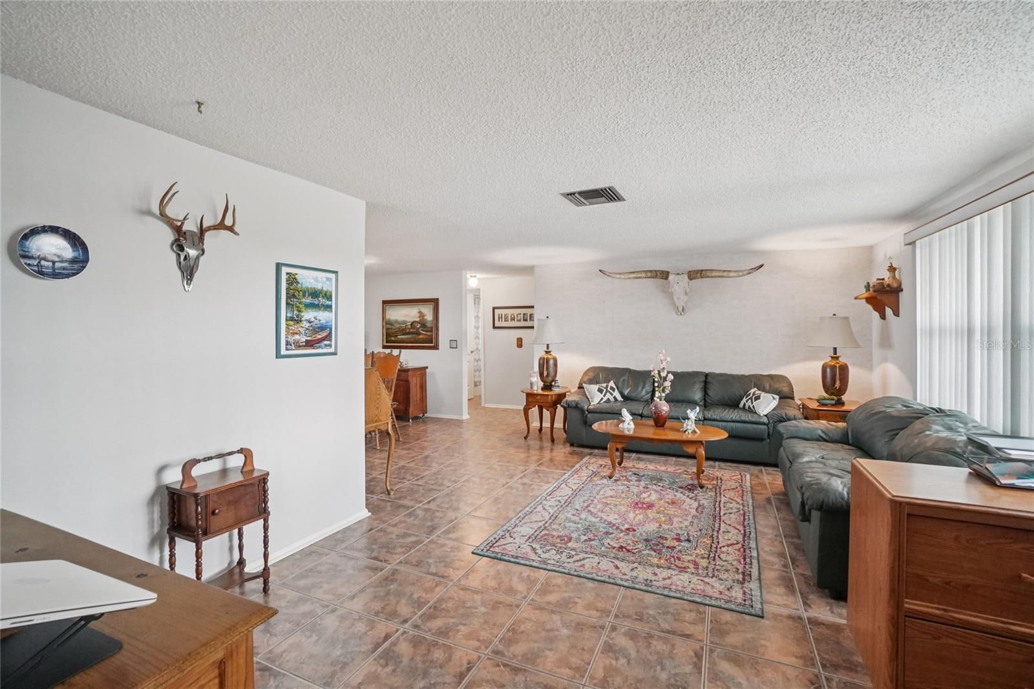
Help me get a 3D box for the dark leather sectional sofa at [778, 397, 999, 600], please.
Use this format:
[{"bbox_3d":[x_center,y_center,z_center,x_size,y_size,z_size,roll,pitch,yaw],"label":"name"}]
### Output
[{"bbox_3d":[2.453,0.864,3.060,0.951,0.862,2.205,1,2,26],"label":"dark leather sectional sofa"}]

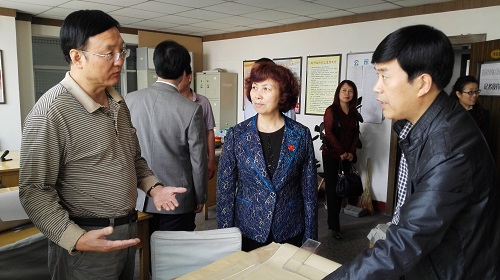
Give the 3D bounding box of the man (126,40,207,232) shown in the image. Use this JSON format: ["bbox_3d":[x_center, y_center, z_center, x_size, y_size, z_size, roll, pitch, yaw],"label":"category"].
[{"bbox_3d":[-0.515,0.291,2.184,0.530,1.704,0.350,3,6,20],"label":"man"}]

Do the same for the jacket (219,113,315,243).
[{"bbox_3d":[0.083,0.194,1.951,0.520,0.657,0.290,1,6,-4],"label":"jacket"}]

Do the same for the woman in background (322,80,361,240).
[{"bbox_3d":[0.893,0.209,3.761,0.430,1.587,0.330,1,6,-2],"label":"woman in background"}]

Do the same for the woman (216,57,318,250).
[{"bbox_3d":[0.078,0.391,1.972,0.520,1.571,0.320,1,6,-4],"label":"woman"}]

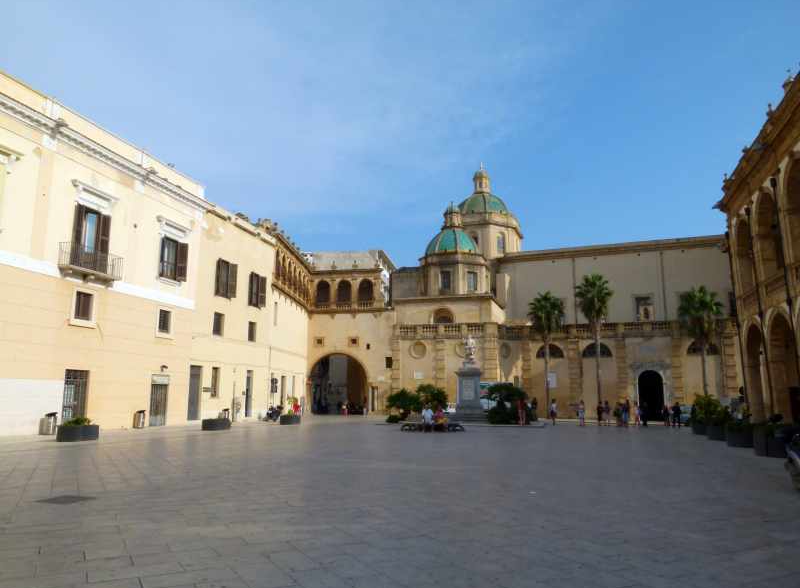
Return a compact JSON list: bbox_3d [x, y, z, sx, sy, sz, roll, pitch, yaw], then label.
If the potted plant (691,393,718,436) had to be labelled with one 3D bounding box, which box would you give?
[{"bbox_3d":[15.396,6.125,29.349,1.100,1.960,1.100,-3,-10,18],"label":"potted plant"}]

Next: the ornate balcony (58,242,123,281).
[{"bbox_3d":[-16.048,-1.633,30.197,0.761,1.256,3.472,-3,-10,15],"label":"ornate balcony"}]

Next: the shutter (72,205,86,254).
[{"bbox_3d":[-16.540,-3.110,29.873,0.081,2.996,0.618,-1,-10,9],"label":"shutter"}]

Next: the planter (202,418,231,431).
[{"bbox_3d":[-10.127,7.183,31.863,1.400,0.600,1.250,5,-11,-26],"label":"planter"}]

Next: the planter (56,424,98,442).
[{"bbox_3d":[-12.770,5.507,22.966,1.420,0.640,1.420,-3,-11,16],"label":"planter"}]

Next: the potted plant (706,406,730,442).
[{"bbox_3d":[12.750,5.084,22.625,1.400,1.320,1.400,-3,-11,16],"label":"potted plant"}]

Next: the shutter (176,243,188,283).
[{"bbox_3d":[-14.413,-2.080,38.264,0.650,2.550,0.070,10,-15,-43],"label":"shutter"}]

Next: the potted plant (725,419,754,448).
[{"bbox_3d":[13.030,5.350,22.236,0.880,1.040,0.880,-3,-10,18],"label":"potted plant"}]

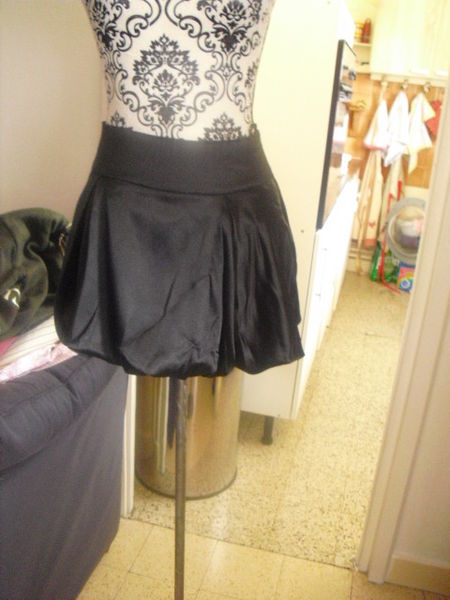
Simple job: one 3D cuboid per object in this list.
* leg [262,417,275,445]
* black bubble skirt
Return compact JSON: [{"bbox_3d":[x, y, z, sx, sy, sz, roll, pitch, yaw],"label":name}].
[{"bbox_3d":[0.172,0.497,2.413,0.042,0.123,0.042,9,19,13],"label":"leg"},{"bbox_3d":[-0.085,-0.105,1.151,0.465,0.400,0.360,5,18,8],"label":"black bubble skirt"}]

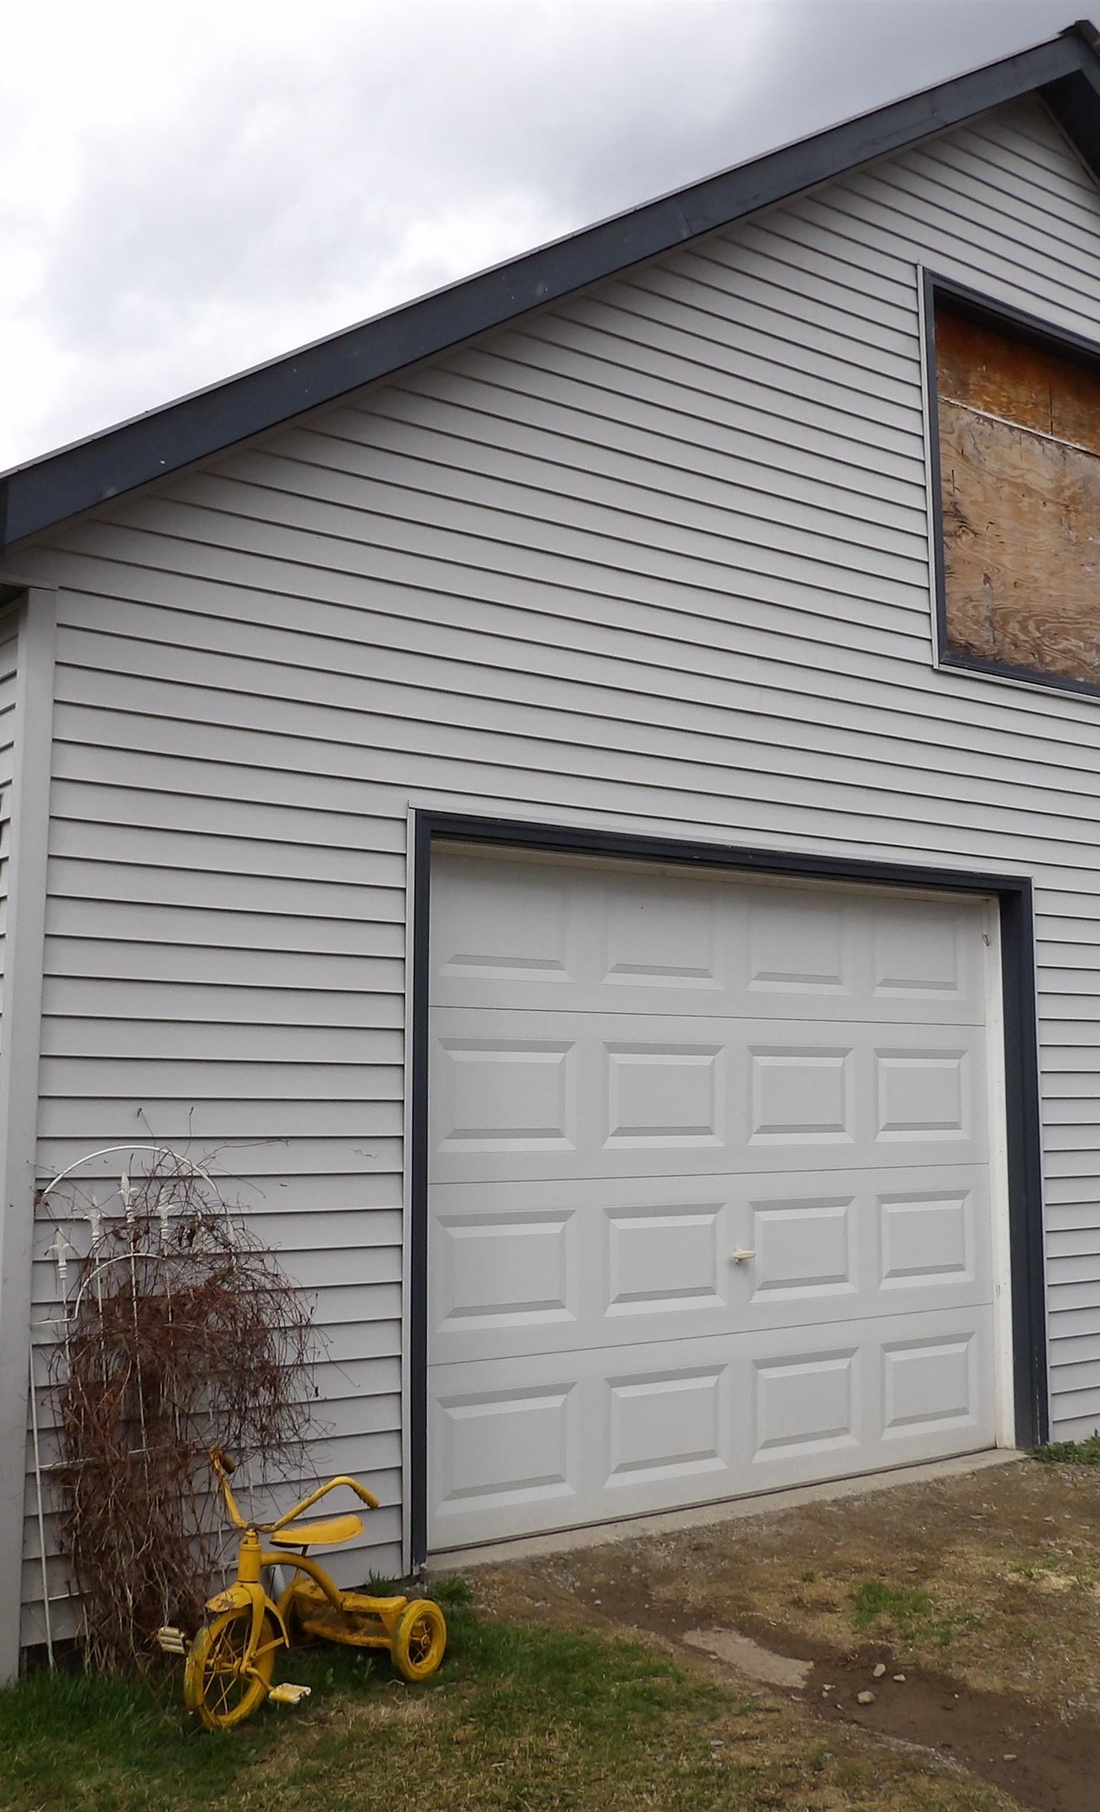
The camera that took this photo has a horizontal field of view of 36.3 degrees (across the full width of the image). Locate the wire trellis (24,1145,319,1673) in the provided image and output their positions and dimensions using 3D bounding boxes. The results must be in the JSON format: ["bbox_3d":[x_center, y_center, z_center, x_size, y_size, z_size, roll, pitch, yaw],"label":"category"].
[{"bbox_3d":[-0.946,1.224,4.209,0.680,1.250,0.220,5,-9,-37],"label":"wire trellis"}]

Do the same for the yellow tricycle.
[{"bbox_3d":[-0.609,1.551,3.900,0.450,0.570,0.700,-4,-8,31],"label":"yellow tricycle"}]

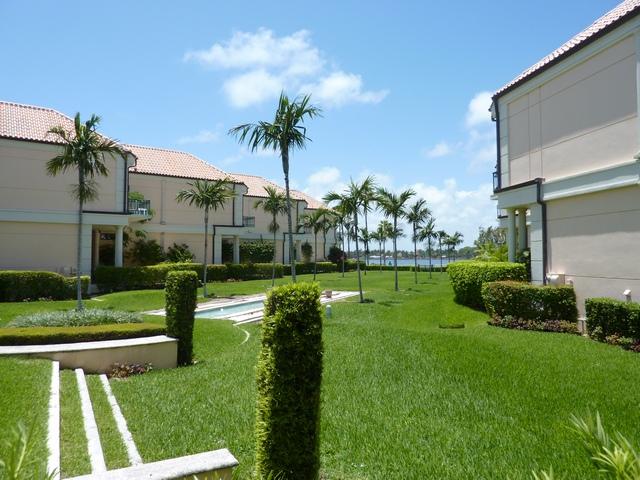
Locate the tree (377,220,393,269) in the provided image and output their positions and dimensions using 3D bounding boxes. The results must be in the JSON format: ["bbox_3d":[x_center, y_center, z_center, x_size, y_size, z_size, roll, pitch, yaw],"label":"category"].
[{"bbox_3d":[7.675,0.595,55.000,1.950,5.800,1.950,0,-2,0],"label":"tree"}]

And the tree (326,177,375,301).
[{"bbox_3d":[1.168,-0.019,17.700,1.850,4.650,1.850,0,-2,0],"label":"tree"}]

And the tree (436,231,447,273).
[{"bbox_3d":[11.055,1.167,41.751,1.096,4.056,1.096,0,-2,0],"label":"tree"}]

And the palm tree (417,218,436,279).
[{"bbox_3d":[8.291,0.665,35.761,1.578,4.666,1.578,0,-2,0],"label":"palm tree"}]

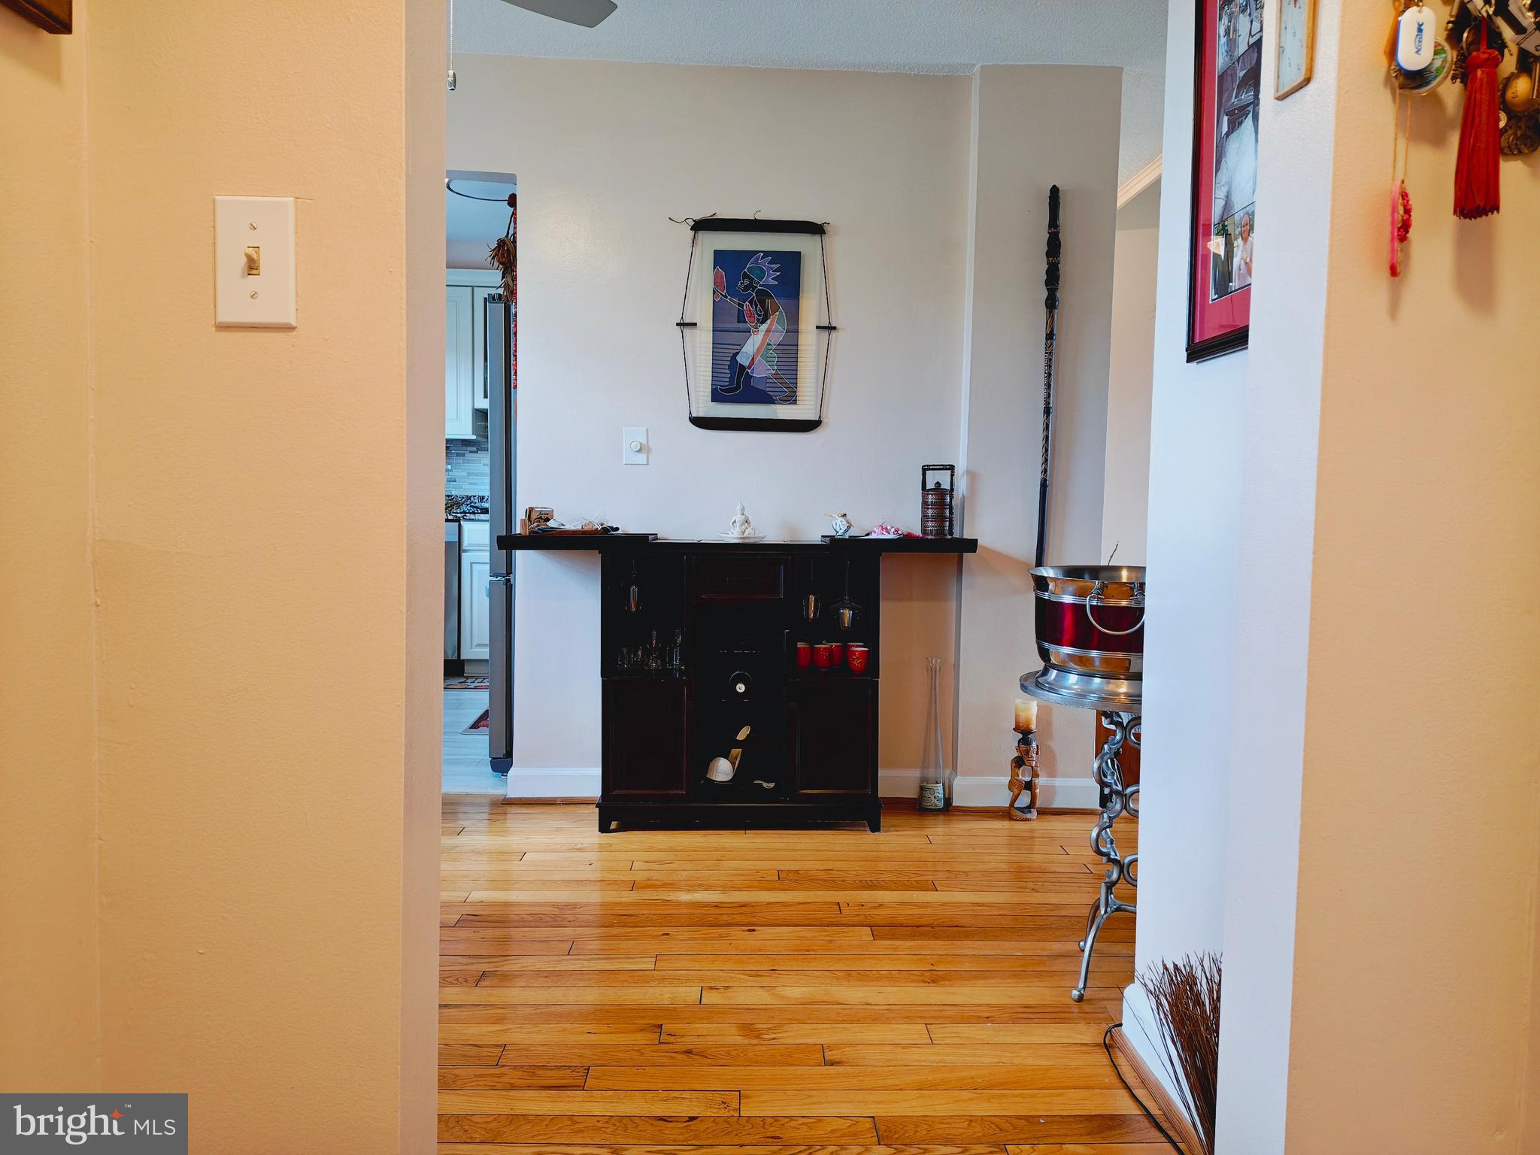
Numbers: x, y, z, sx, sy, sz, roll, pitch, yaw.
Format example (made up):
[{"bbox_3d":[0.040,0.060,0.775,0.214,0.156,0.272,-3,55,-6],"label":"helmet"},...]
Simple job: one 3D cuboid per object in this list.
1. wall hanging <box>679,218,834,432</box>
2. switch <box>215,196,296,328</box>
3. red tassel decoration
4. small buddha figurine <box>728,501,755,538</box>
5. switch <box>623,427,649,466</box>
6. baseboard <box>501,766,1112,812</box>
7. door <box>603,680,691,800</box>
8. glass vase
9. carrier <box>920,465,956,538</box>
[{"bbox_3d":[-0.043,-0.826,3.645,0.510,0.685,0.025,1,3,-2],"label":"wall hanging"},{"bbox_3d":[-0.453,-0.277,0.980,0.070,0.115,0.020,1,3,-2],"label":"switch"},{"bbox_3d":[0.615,-0.395,0.967,0.036,0.160,0.033,1,3,-2],"label":"red tassel decoration"},{"bbox_3d":[-0.086,-0.182,3.468,0.083,0.116,0.058,1,3,-2],"label":"small buddha figurine"},{"bbox_3d":[-0.439,-0.429,3.653,0.080,0.124,0.025,1,3,-2],"label":"switch"},{"bbox_3d":[0.103,0.704,3.695,1.970,0.122,0.100,1,3,-2],"label":"baseboard"},{"bbox_3d":[-0.374,0.493,3.387,0.270,0.365,0.022,1,3,-2],"label":"door"},{"bbox_3d":[0.543,0.515,3.690,0.095,0.505,0.095,1,3,-2],"label":"glass vase"},{"bbox_3d":[0.532,-0.240,3.526,0.108,0.232,0.097,1,3,-2],"label":"carrier"}]

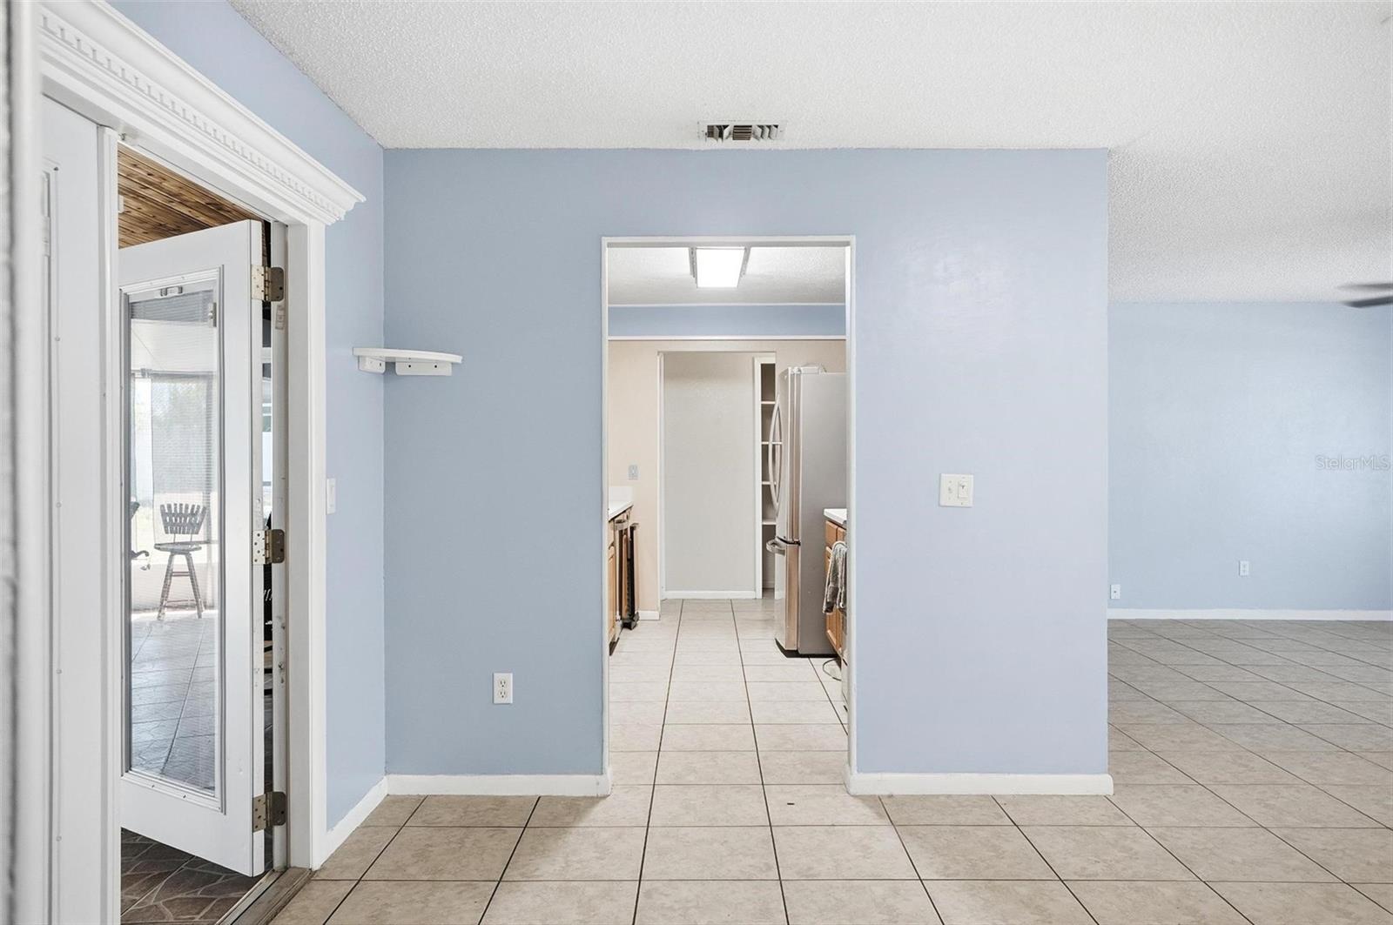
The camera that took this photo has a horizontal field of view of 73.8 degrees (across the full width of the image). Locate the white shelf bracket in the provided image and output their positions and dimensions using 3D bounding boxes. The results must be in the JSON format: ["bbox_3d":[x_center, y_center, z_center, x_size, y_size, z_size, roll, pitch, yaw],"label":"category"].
[{"bbox_3d":[-1.024,-0.358,3.321,0.294,0.067,0.299,0,0,1],"label":"white shelf bracket"}]

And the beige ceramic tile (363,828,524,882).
[{"bbox_3d":[-0.797,1.259,2.987,0.413,0.010,0.400,0,1,1],"label":"beige ceramic tile"}]

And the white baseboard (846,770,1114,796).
[{"bbox_3d":[1.069,1.206,3.471,0.980,0.082,0.017,0,0,0],"label":"white baseboard"}]

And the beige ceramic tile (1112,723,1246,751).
[{"bbox_3d":[2.154,1.239,4.162,0.413,0.010,0.400,0,1,1],"label":"beige ceramic tile"}]

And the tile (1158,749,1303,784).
[{"bbox_3d":[2.164,1.248,3.782,0.425,0.010,0.402,0,0,0],"label":"tile"}]

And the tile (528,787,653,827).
[{"bbox_3d":[-0.373,1.254,3.371,0.420,0.010,0.390,0,0,0],"label":"tile"}]

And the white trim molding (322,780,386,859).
[{"bbox_3d":[-1.161,1.210,3.191,0.015,0.082,0.585,0,0,0],"label":"white trim molding"}]

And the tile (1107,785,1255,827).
[{"bbox_3d":[1.727,1.249,3.365,0.413,0.010,0.400,0,1,1],"label":"tile"}]

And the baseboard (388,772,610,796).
[{"bbox_3d":[-0.742,1.209,3.484,0.847,0.079,0.015,0,1,1],"label":"baseboard"}]

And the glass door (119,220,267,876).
[{"bbox_3d":[-1.702,0.259,3.047,0.850,1.987,0.045,0,0,31],"label":"glass door"}]

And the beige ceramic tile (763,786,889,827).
[{"bbox_3d":[0.467,1.252,3.376,0.413,0.010,0.400,0,1,1],"label":"beige ceramic tile"}]

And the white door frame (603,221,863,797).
[{"bbox_3d":[0.124,0.204,3.531,0.949,2.087,0.120,0,0,0],"label":"white door frame"}]

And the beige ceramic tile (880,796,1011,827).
[{"bbox_3d":[0.890,1.253,3.329,0.418,0.010,0.295,0,0,0],"label":"beige ceramic tile"}]

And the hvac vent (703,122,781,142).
[{"bbox_3d":[0.161,-1.174,3.282,0.296,0.020,0.215,0,0,1],"label":"hvac vent"}]

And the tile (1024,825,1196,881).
[{"bbox_3d":[1.299,1.245,2.952,0.414,0.010,0.402,0,0,1],"label":"tile"}]

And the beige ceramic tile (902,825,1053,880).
[{"bbox_3d":[0.883,1.255,2.972,0.413,0.010,0.400,0,1,1],"label":"beige ceramic tile"}]

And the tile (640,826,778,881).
[{"bbox_3d":[0.042,1.247,2.967,0.414,0.010,0.402,0,0,1],"label":"tile"}]

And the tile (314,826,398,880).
[{"bbox_3d":[-1.082,1.257,2.985,0.155,0.010,0.405,0,0,0],"label":"tile"}]

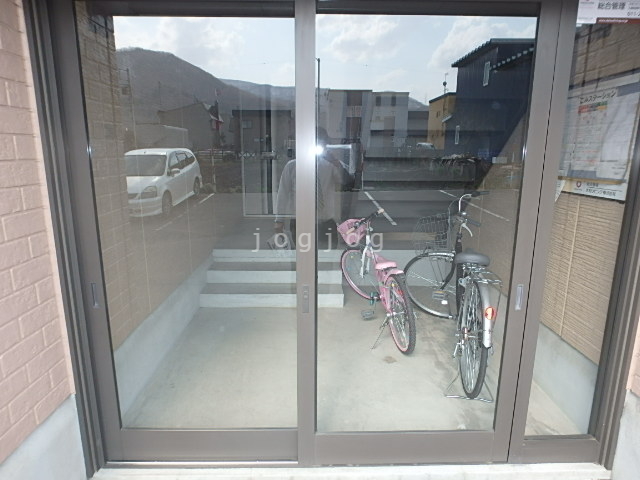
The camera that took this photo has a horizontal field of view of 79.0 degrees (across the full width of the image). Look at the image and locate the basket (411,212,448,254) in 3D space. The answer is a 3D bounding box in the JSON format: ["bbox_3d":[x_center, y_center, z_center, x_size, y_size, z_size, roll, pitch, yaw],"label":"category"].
[{"bbox_3d":[0.965,-0.042,3.310,0.280,0.230,0.340,-4,22,30],"label":"basket"}]

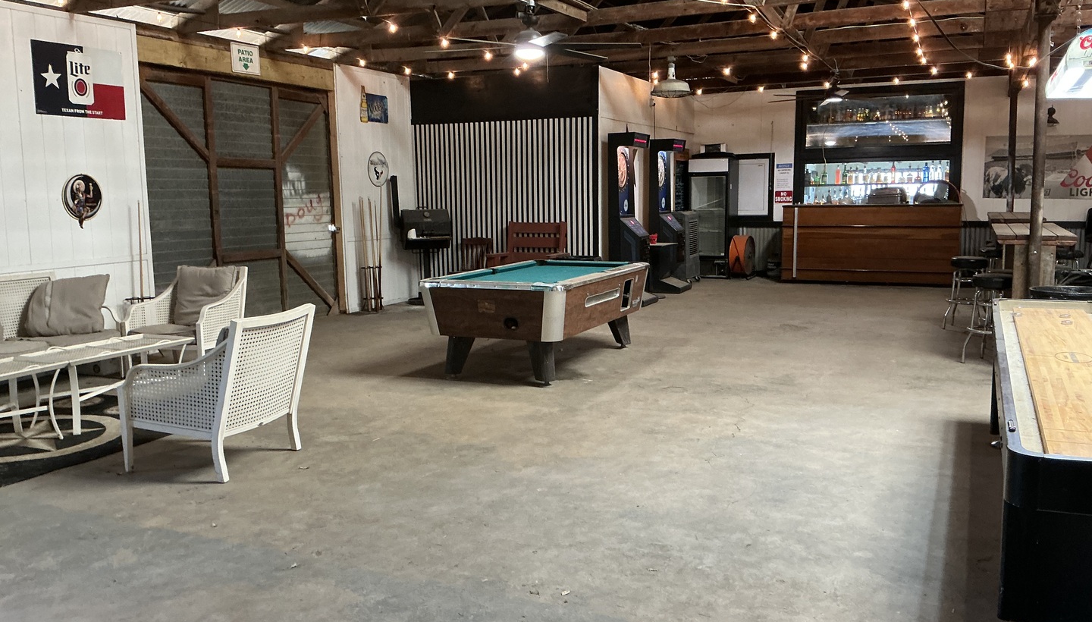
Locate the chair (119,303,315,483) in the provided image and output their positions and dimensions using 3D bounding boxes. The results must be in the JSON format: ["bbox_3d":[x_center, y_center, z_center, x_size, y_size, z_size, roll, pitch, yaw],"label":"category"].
[{"bbox_3d":[-1.773,0.409,4.811,0.799,0.834,0.685,2,7,19],"label":"chair"}]

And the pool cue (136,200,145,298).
[{"bbox_3d":[-3.723,-0.307,8.131,0.030,1.418,0.030,-1,1,24],"label":"pool cue"}]

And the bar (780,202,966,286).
[{"bbox_3d":[5.151,-1.061,14.090,2.632,1.244,0.750,2,8,24],"label":"bar"}]

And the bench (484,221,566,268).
[{"bbox_3d":[-0.246,-0.542,11.477,0.950,1.140,0.680,3,9,26],"label":"bench"}]

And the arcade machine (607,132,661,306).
[{"bbox_3d":[1.169,-1.196,11.630,0.490,2.214,0.730,2,8,24],"label":"arcade machine"}]

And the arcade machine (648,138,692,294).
[{"bbox_3d":[1.891,-1.413,13.245,0.490,2.230,0.730,2,8,24],"label":"arcade machine"}]

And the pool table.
[{"bbox_3d":[0.015,0.062,7.655,1.290,0.785,2.330,2,8,23],"label":"pool table"}]

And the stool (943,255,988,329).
[{"bbox_3d":[4.701,-0.211,9.838,0.460,0.770,0.460,3,9,26],"label":"stool"}]

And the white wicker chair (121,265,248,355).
[{"bbox_3d":[-3.227,0.091,8.008,0.720,0.919,0.884,1,8,11],"label":"white wicker chair"}]

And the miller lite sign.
[{"bbox_3d":[-4.246,-2.093,8.084,0.020,0.630,0.915,3,9,26],"label":"miller lite sign"}]

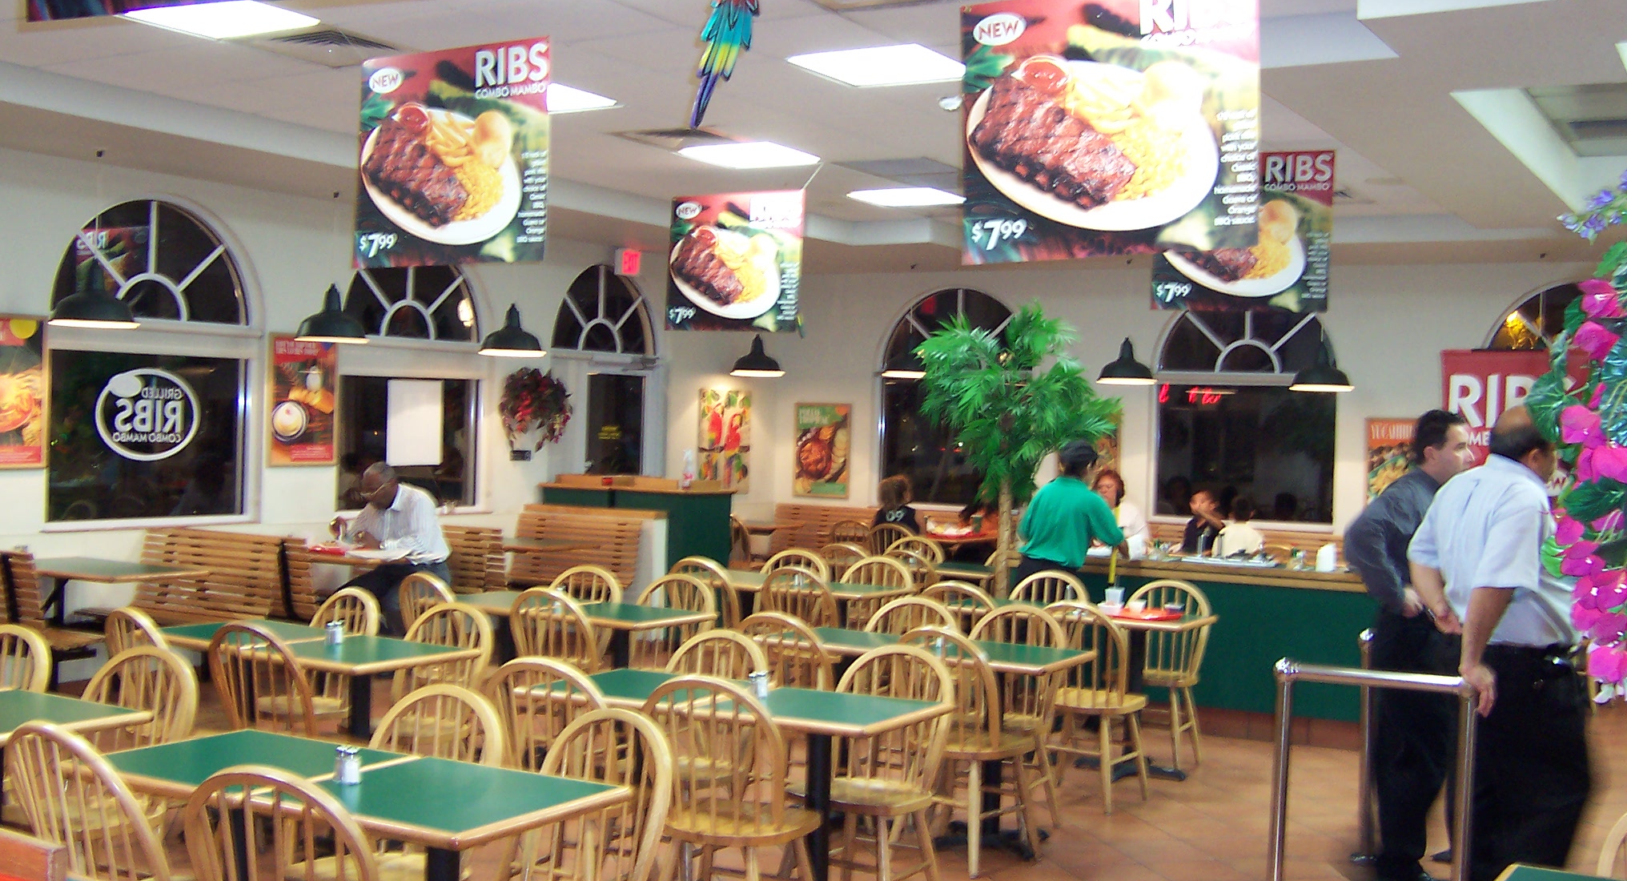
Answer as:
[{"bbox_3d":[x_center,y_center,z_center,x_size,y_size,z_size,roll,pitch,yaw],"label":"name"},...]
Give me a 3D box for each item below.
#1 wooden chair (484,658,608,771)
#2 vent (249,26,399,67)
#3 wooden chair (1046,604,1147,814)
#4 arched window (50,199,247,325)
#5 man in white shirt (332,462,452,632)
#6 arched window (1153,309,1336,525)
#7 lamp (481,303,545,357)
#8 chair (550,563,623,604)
[{"bbox_3d":[-0.728,1.078,5.193,0.440,0.890,0.470,2,1,30],"label":"wooden chair"},{"bbox_3d":[-1.931,-1.591,6.724,0.570,0.070,0.570,2,1,30],"label":"vent"},{"bbox_3d":[1.204,1.146,7.526,0.460,0.900,0.500,2,1,37],"label":"wooden chair"},{"bbox_3d":[-3.752,-1.019,9.656,0.100,0.718,1.322,2,1,31],"label":"arched window"},{"bbox_3d":[-2.548,0.795,10.254,0.560,1.330,0.800,2,1,25],"label":"man in white shirt"},{"bbox_3d":[3.272,-0.283,12.805,1.383,1.843,0.100,2,1,31],"label":"arched window"},{"bbox_3d":[-2.006,-0.744,11.318,0.440,0.335,0.440,2,1,0],"label":"lamp"},{"bbox_3d":[-1.260,1.073,8.178,0.440,0.915,0.480,2,1,31],"label":"chair"}]

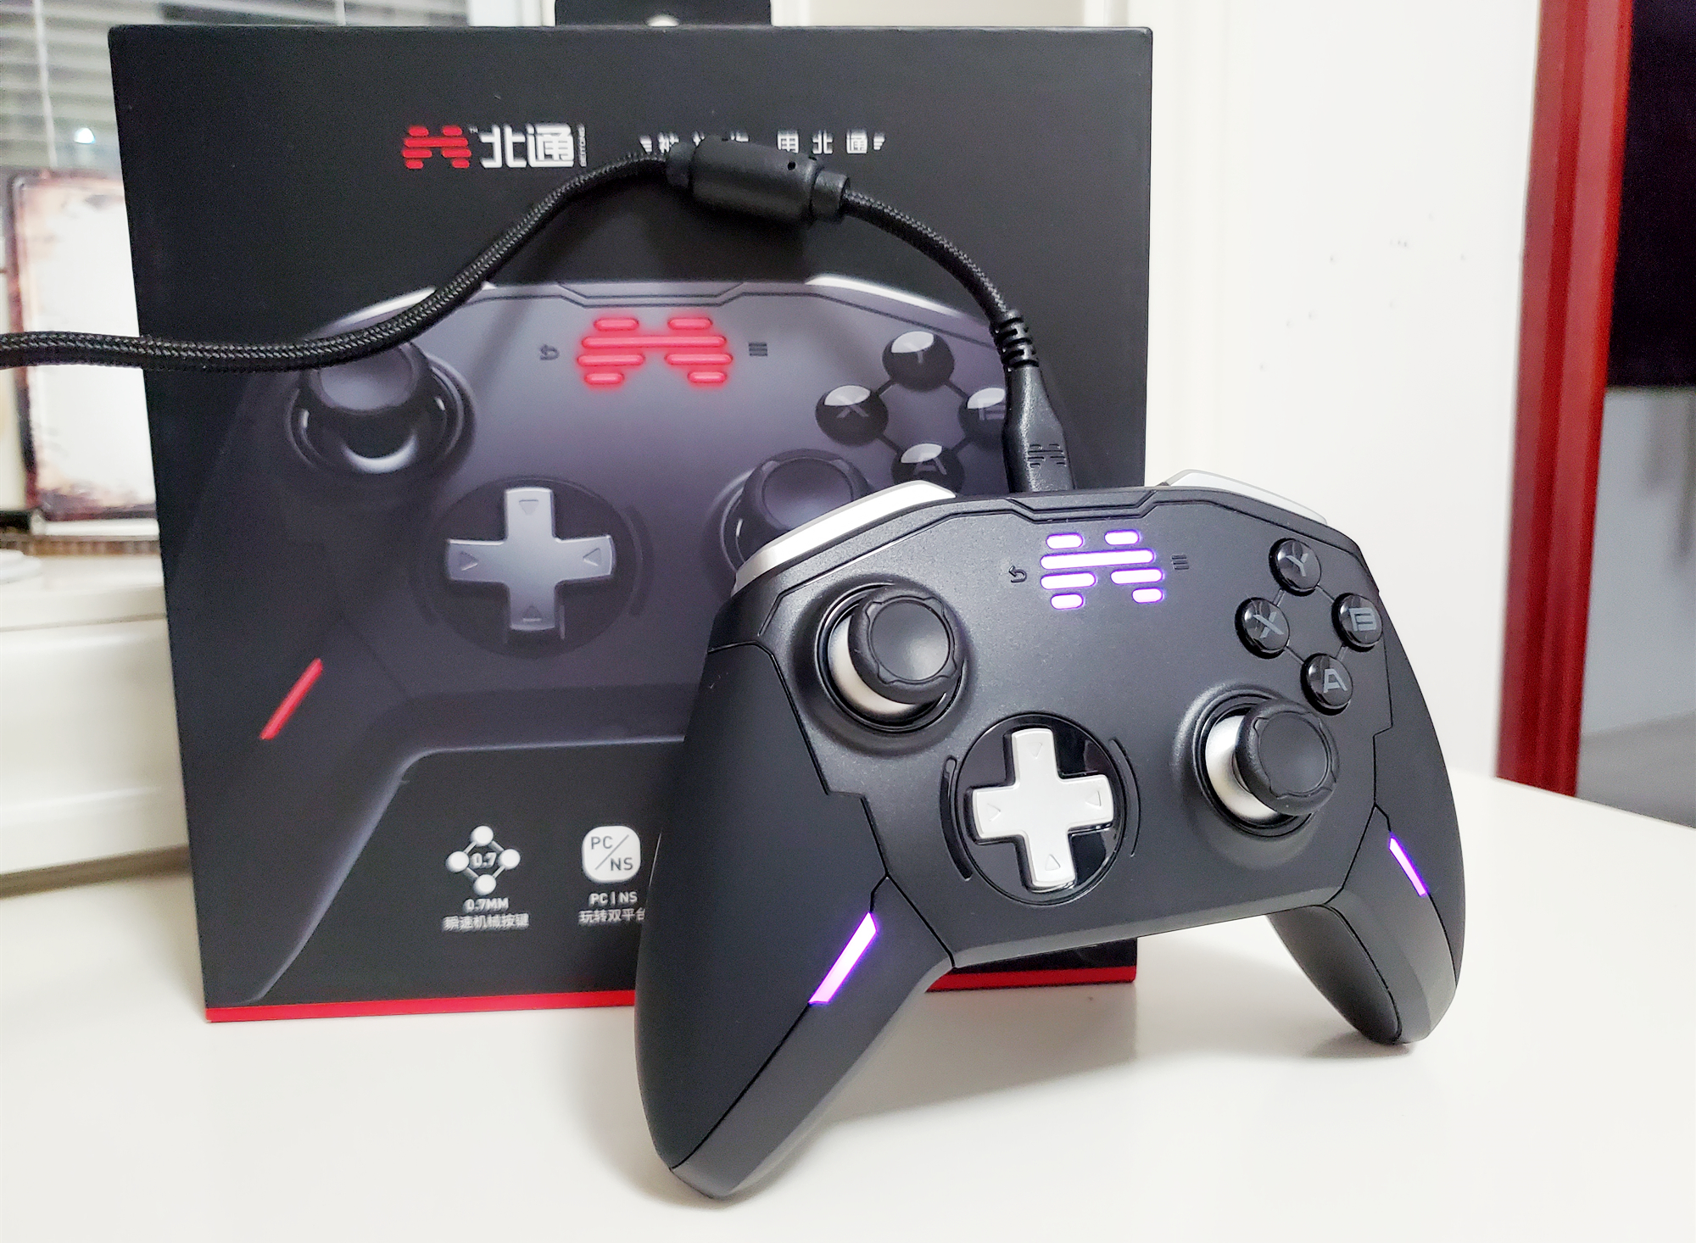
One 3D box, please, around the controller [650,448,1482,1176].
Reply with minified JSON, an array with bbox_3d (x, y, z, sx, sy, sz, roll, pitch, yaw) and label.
[{"bbox_3d":[0.040,0.031,0.217,0.158,0.111,0.060,-4,-9,-19],"label":"controller"}]

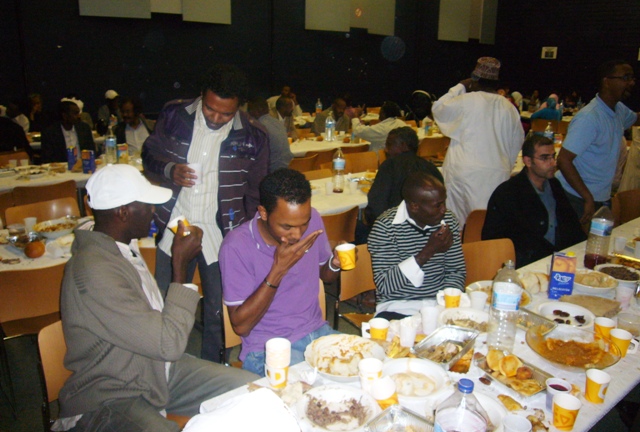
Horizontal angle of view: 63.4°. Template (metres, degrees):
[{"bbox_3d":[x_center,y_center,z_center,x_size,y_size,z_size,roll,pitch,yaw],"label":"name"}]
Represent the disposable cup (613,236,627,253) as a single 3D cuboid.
[{"bbox_3d":[1.523,0.137,2.611,0.068,0.076,0.068,0,18,0],"label":"disposable cup"}]

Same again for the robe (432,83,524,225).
[{"bbox_3d":[1.038,-0.152,3.467,0.620,1.380,0.450,4,16,11],"label":"robe"}]

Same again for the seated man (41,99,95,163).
[{"bbox_3d":[-2.340,-0.469,5.050,0.560,1.290,0.780,-11,19,-35],"label":"seated man"}]

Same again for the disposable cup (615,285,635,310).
[{"bbox_3d":[1.196,0.322,2.012,0.071,0.084,0.071,0,18,0],"label":"disposable cup"}]

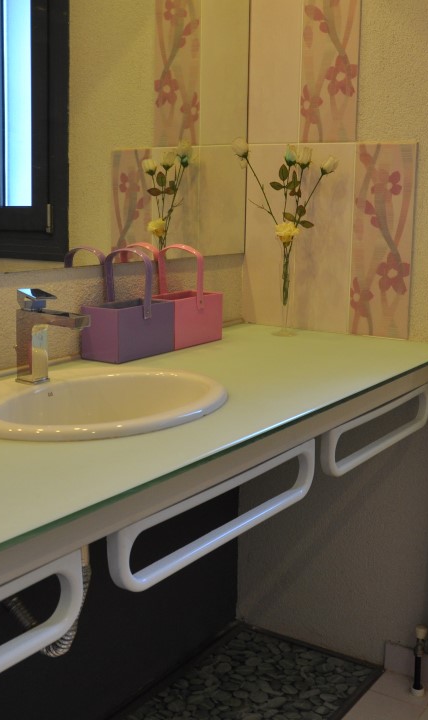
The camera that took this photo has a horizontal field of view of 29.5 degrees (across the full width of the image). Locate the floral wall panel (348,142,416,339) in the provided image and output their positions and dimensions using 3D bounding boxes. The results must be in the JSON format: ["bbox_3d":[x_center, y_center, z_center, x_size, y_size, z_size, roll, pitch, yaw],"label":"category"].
[{"bbox_3d":[0.445,-0.309,2.126,0.166,0.505,0.012,8,14,35],"label":"floral wall panel"}]

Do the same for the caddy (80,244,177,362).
[{"bbox_3d":[-0.194,-0.134,1.882,0.098,0.248,0.199,8,14,35],"label":"caddy"}]

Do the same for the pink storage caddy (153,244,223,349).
[{"bbox_3d":[-0.076,-0.165,2.040,0.098,0.248,0.197,8,14,35],"label":"pink storage caddy"}]

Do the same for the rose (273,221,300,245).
[{"bbox_3d":[0.190,-0.334,2.131,0.066,0.056,0.066,1,11,0],"label":"rose"}]

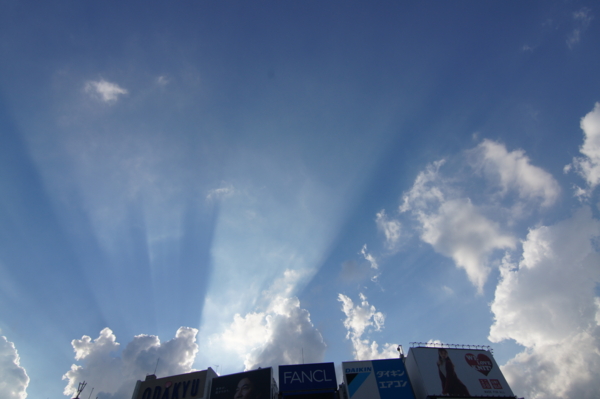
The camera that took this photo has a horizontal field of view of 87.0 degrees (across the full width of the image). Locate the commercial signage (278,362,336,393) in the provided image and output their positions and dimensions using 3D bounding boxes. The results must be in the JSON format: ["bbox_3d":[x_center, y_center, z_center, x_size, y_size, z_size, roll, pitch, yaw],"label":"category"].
[{"bbox_3d":[1.370,31.727,56.125,9.890,4.218,1.000,-1,-52,-4],"label":"commercial signage"}]

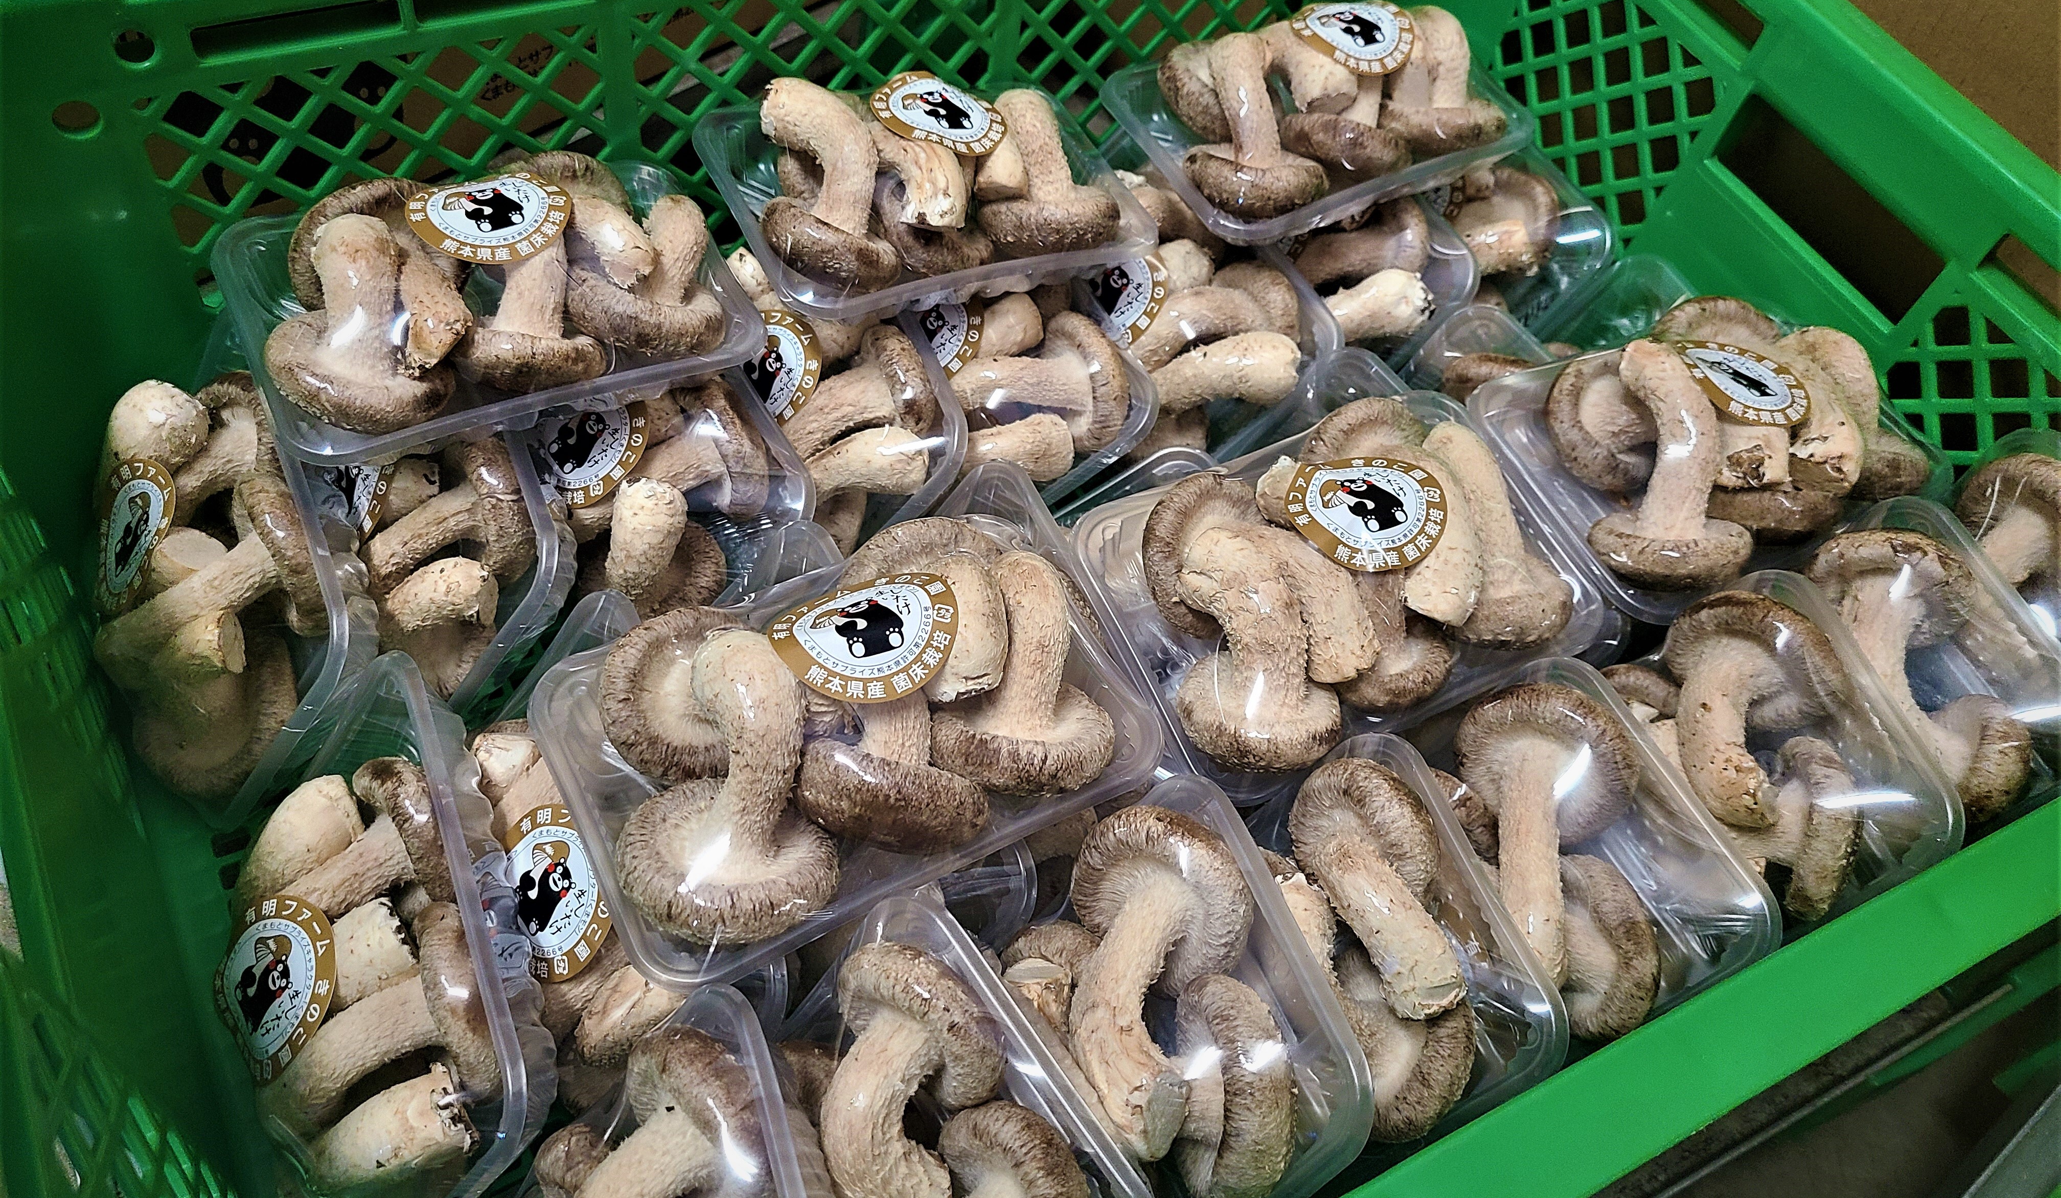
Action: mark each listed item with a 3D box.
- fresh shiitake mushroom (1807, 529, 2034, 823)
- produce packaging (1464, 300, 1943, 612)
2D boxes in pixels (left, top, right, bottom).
[{"bbox_3d":[0.240,0.021,0.419,0.055,0.050,0.062,-4,82,26],"label":"fresh shiitake mushroom"},{"bbox_3d":[0.215,-0.049,0.487,0.132,0.058,0.094,-19,59,-17],"label":"produce packaging"}]

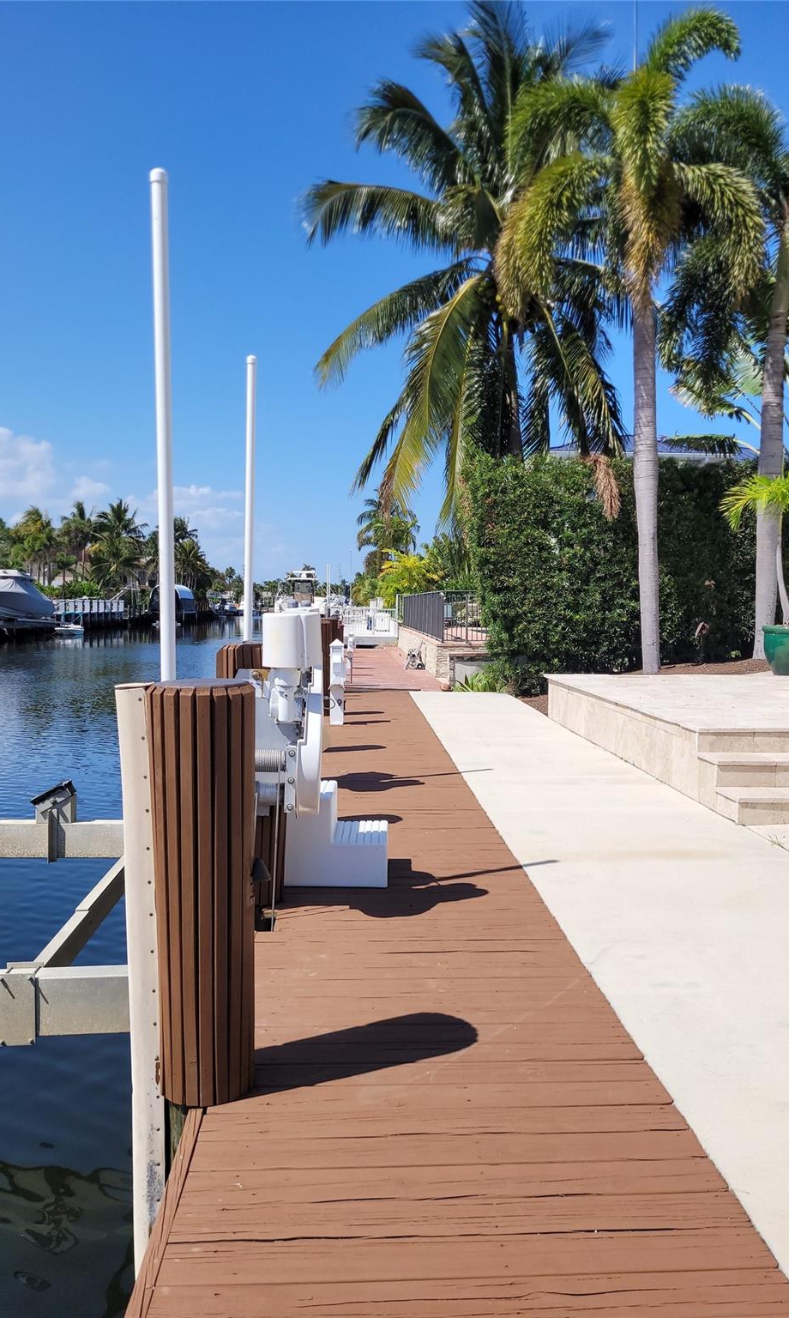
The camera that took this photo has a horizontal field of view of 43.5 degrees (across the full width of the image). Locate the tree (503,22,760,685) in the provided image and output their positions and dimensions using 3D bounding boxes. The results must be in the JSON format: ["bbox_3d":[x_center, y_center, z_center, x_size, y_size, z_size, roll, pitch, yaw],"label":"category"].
[{"bbox_3d":[3.102,-4.064,12.884,3.404,8.486,3.404,0,3,0],"label":"tree"}]

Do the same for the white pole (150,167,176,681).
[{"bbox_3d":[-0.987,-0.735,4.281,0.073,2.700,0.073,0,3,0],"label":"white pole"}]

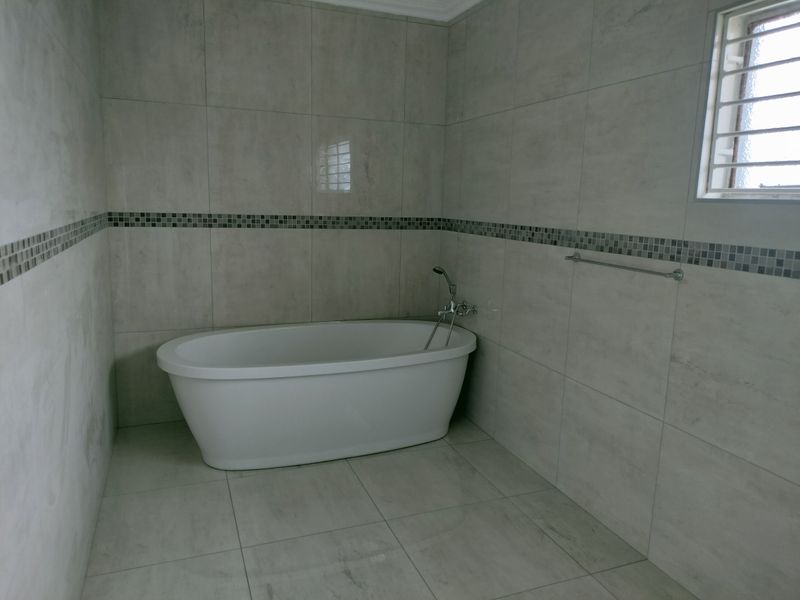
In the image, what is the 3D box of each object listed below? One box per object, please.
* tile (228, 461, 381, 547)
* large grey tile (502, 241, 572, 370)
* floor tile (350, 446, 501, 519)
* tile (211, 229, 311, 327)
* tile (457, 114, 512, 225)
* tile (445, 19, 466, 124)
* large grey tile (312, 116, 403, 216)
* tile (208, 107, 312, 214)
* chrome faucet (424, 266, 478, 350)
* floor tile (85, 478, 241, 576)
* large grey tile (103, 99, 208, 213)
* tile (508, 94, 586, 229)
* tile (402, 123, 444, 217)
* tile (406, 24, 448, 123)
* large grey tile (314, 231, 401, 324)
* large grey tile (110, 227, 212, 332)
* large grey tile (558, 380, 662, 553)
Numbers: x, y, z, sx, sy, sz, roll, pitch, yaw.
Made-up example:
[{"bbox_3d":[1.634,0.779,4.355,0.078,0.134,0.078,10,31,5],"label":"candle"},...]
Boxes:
[{"bbox_3d":[-0.453,0.906,2.816,0.598,0.010,0.603,-2,10,-22],"label":"tile"},{"bbox_3d":[0.677,0.015,3.126,0.010,0.594,0.604,-2,10,-20],"label":"large grey tile"},{"bbox_3d":[0.113,0.879,3.058,0.600,0.012,0.605,-2,10,-20],"label":"floor tile"},{"bbox_3d":[-0.827,-0.137,3.767,0.598,0.588,0.012,-2,10,-22],"label":"tile"},{"bbox_3d":[0.486,-0.749,3.573,0.010,0.599,0.602,-2,10,-20],"label":"tile"},{"bbox_3d":[0.353,-1.410,3.886,0.012,0.596,0.242,-2,10,-20],"label":"tile"},{"bbox_3d":[-0.257,-0.820,3.880,0.598,0.595,0.012,-2,10,-22],"label":"large grey tile"},{"bbox_3d":[-0.815,-0.802,3.672,0.593,0.599,0.013,-2,10,-20],"label":"tile"},{"bbox_3d":[0.297,0.057,3.741,0.270,0.510,0.240,-2,10,-20],"label":"chrome faucet"},{"bbox_3d":[-0.974,0.926,2.604,0.529,0.010,0.603,-2,10,-22],"label":"floor tile"},{"bbox_3d":[-1.335,-0.774,3.443,0.535,0.595,0.012,-2,10,-22],"label":"large grey tile"},{"bbox_3d":[0.696,-0.651,3.017,0.010,0.599,0.604,-2,10,-20],"label":"tile"},{"bbox_3d":[0.154,-0.835,4.025,0.286,0.599,0.013,-2,10,-20],"label":"tile"},{"bbox_3d":[0.170,-1.421,3.928,0.286,0.591,0.013,-2,10,-20],"label":"tile"},{"bbox_3d":[-0.274,-0.161,3.992,0.598,0.588,0.012,-2,10,-22],"label":"large grey tile"},{"bbox_3d":[-1.366,-0.116,3.589,0.543,0.593,0.013,-2,10,-20],"label":"large grey tile"},{"bbox_3d":[0.873,0.682,2.657,0.010,0.558,0.614,-2,10,-20],"label":"large grey tile"}]

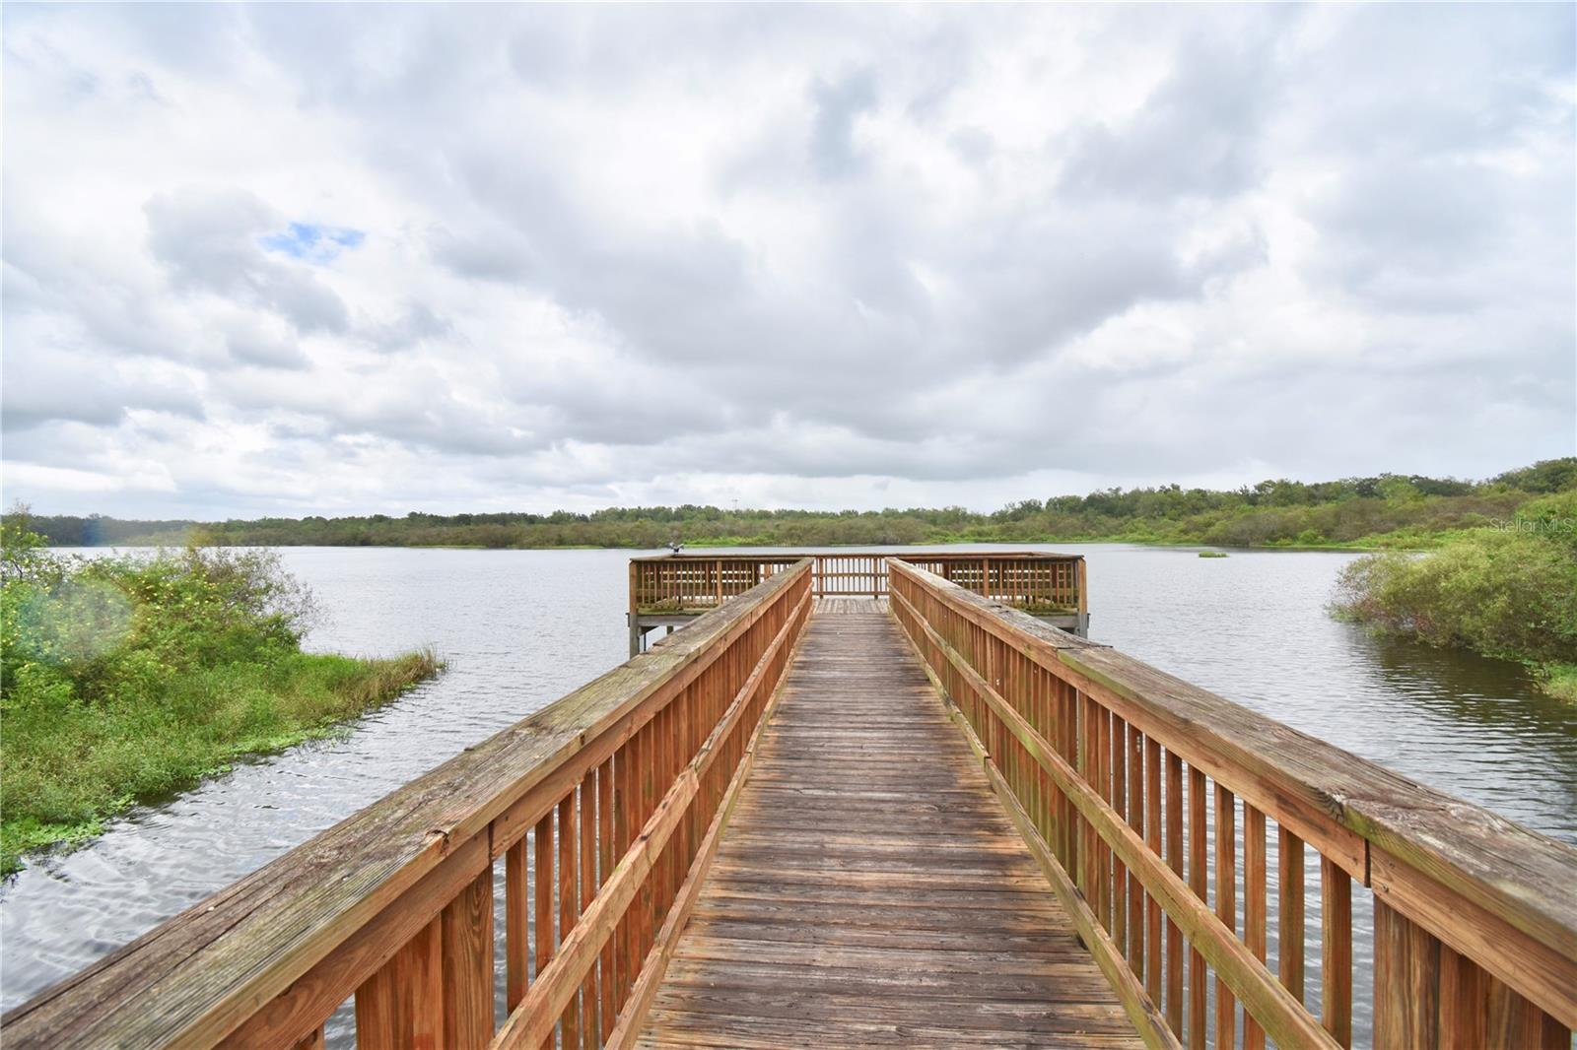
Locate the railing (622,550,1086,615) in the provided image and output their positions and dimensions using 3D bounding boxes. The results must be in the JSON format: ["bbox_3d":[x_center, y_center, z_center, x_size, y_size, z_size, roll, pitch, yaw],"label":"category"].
[{"bbox_3d":[1.327,1.210,14.190,8.780,1.080,2.890,-1,-1,5],"label":"railing"}]

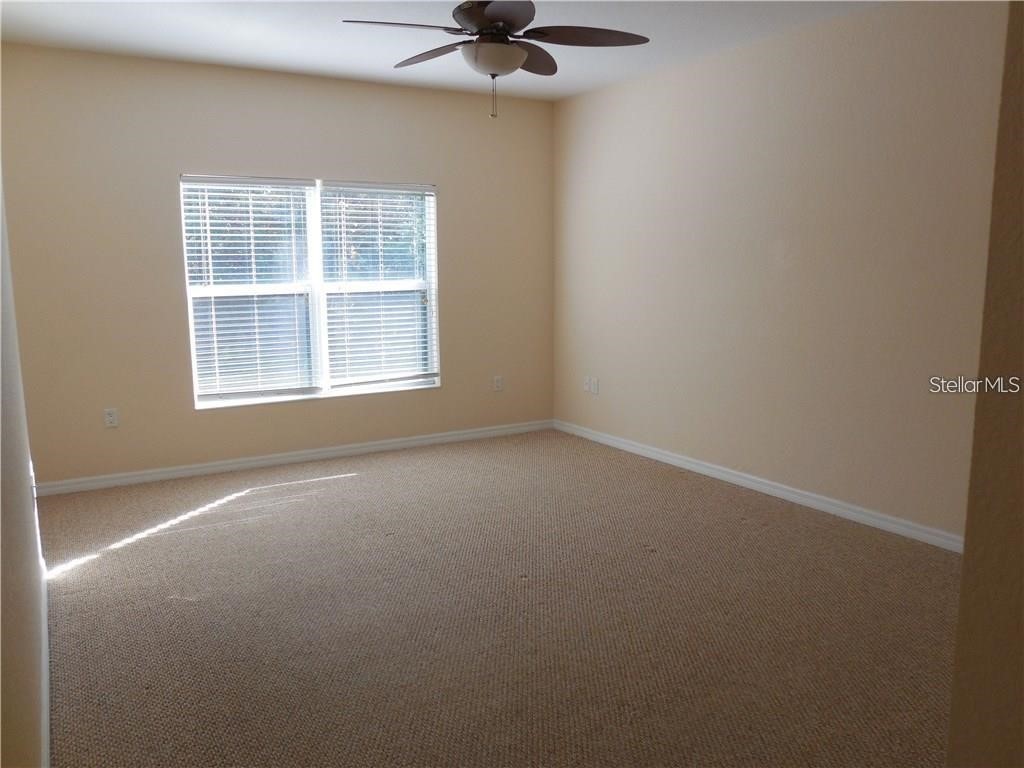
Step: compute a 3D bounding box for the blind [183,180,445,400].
[{"bbox_3d":[-1.361,-0.692,5.548,1.811,1.493,0.055,-6,10,-31],"label":"blind"}]

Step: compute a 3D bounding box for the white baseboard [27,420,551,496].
[{"bbox_3d":[-1.287,0.510,5.723,3.862,0.083,0.015,-6,10,-31],"label":"white baseboard"}]

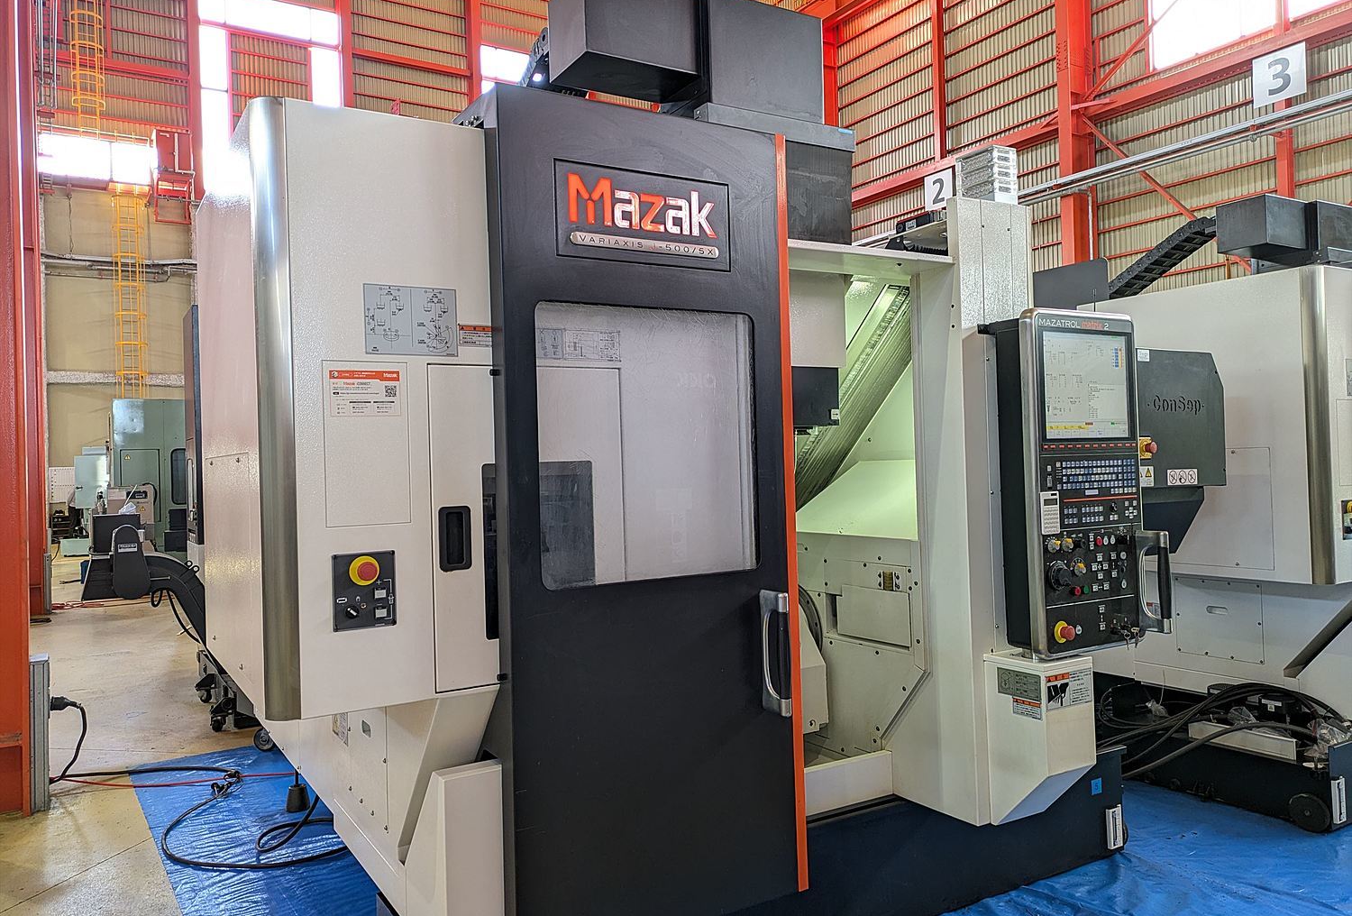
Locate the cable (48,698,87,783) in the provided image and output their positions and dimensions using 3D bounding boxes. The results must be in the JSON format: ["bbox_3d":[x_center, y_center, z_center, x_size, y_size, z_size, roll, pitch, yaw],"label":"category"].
[{"bbox_3d":[-2.975,1.390,4.780,0.200,0.450,0.250,-1,-1,-32],"label":"cable"}]

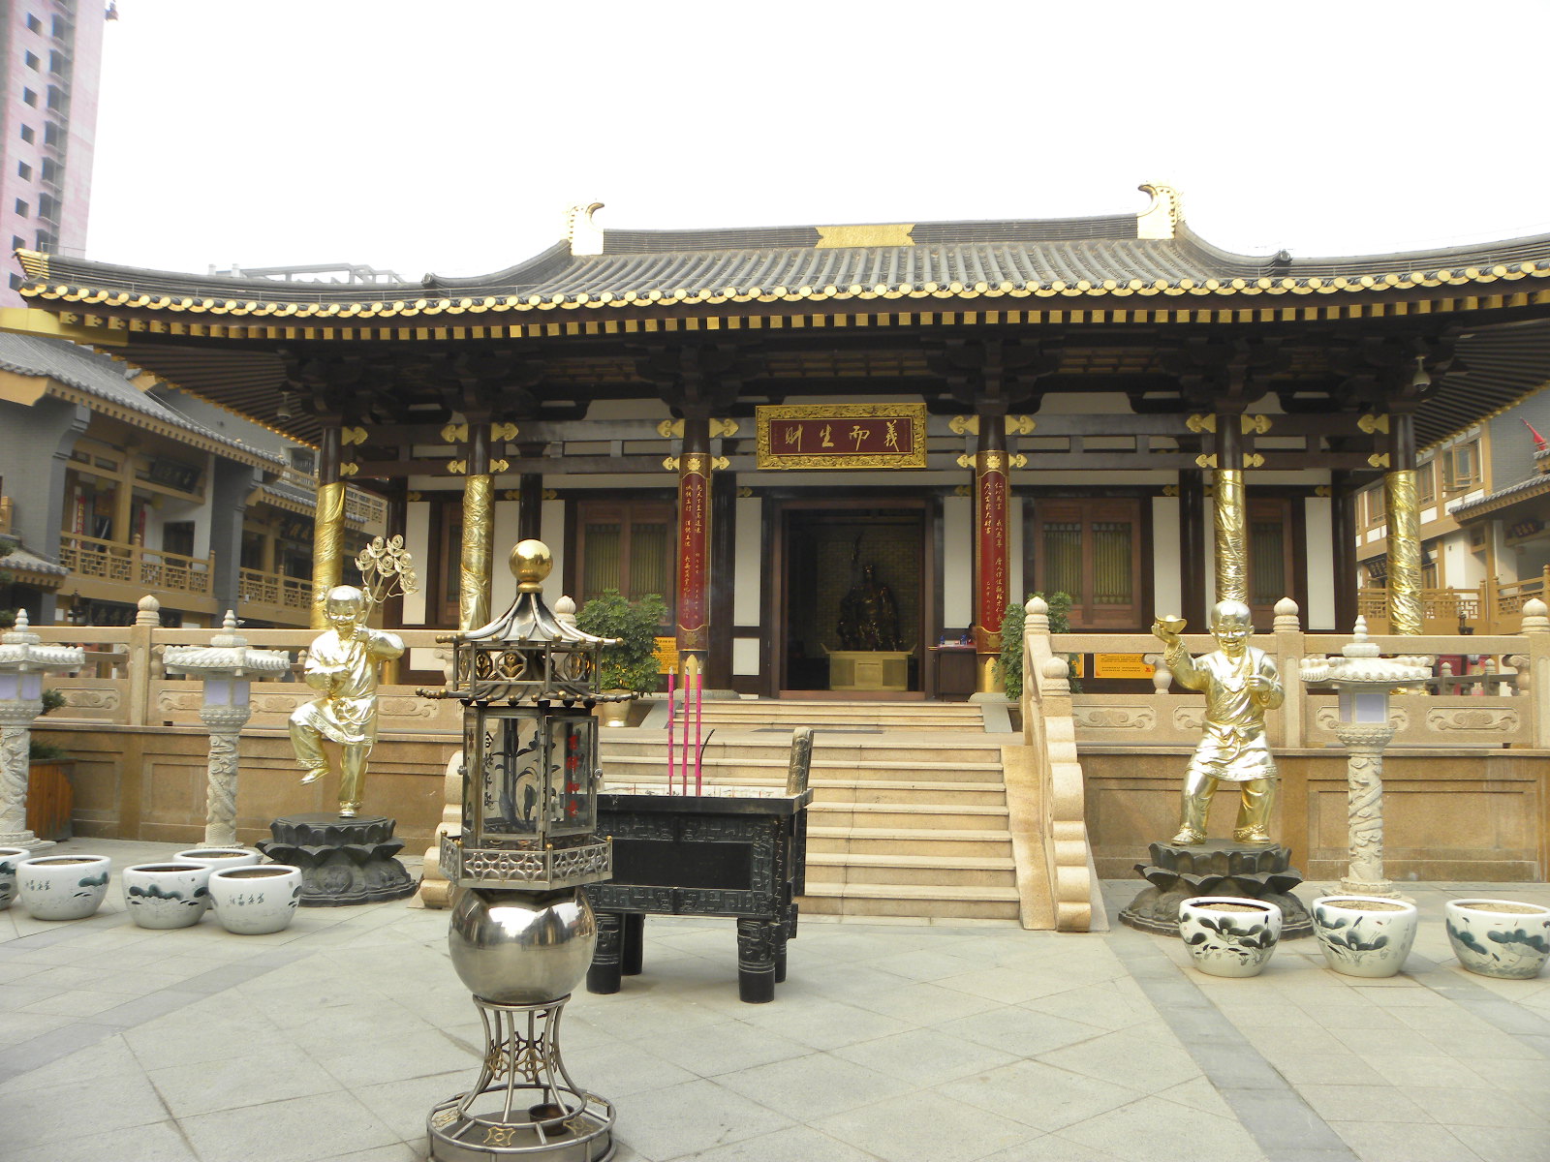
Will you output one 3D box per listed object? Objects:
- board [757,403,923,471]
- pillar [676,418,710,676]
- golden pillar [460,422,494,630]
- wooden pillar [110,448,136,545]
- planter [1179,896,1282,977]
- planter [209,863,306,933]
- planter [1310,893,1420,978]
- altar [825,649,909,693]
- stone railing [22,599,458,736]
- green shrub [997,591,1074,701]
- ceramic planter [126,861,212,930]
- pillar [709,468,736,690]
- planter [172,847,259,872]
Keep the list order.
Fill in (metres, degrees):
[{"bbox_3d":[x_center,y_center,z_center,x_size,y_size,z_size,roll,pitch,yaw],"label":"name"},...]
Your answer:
[{"bbox_3d":[0.935,-2.016,16.287,2.370,0.910,0.150,0,4,7],"label":"board"},{"bbox_3d":[-1.159,-0.346,16.587,0.460,4.060,0.460,0,-6,7],"label":"pillar"},{"bbox_3d":[-4.104,-0.353,16.117,0.408,3.713,0.408,0,-5,5],"label":"golden pillar"},{"bbox_3d":[-15.682,-1.648,28.050,0.408,3.005,0.408,0,-5,5],"label":"wooden pillar"},{"bbox_3d":[2.558,1.997,6.539,0.535,0.360,0.535,0,-6,7],"label":"planter"},{"bbox_3d":[-3.260,2.005,7.320,0.540,0.365,0.540,0,-6,7],"label":"planter"},{"bbox_3d":[3.411,2.065,6.745,0.564,0.388,0.564,0,-5,5],"label":"planter"},{"bbox_3d":[1.872,1.889,23.377,1.735,1.005,0.800,0,-6,7],"label":"altar"},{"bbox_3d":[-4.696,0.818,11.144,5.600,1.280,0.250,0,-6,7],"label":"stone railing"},{"bbox_3d":[3.022,0.835,13.543,0.945,1.435,0.898,0,-5,5],"label":"green shrub"},{"bbox_3d":[-3.971,2.058,7.603,0.528,0.361,0.528,0,-5,5],"label":"ceramic planter"},{"bbox_3d":[-0.793,-0.055,17.964,0.388,3.570,0.388,0,-5,5],"label":"pillar"},{"bbox_3d":[-3.766,2.055,7.865,0.535,0.360,0.535,0,-6,7],"label":"planter"}]

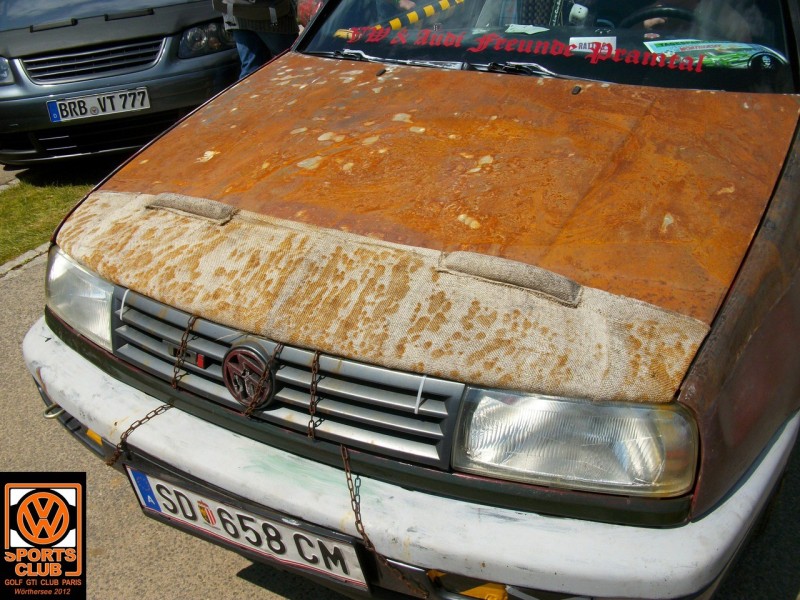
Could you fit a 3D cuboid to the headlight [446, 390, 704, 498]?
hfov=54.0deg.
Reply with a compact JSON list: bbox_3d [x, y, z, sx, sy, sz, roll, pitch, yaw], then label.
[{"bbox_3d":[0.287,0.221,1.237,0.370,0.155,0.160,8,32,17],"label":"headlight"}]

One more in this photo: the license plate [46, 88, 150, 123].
[{"bbox_3d":[-1.636,-1.064,4.292,0.520,0.110,0.015,-16,33,-22],"label":"license plate"}]

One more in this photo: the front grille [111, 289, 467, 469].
[{"bbox_3d":[-0.257,0.137,1.402,0.770,0.147,0.130,13,34,25],"label":"front grille"}]

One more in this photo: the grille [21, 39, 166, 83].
[{"bbox_3d":[-1.653,-1.298,4.228,0.740,0.155,0.120,-16,33,-22],"label":"grille"}]

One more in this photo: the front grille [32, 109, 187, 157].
[{"bbox_3d":[-1.634,-0.958,4.429,0.780,0.150,0.110,-16,33,-22],"label":"front grille"}]

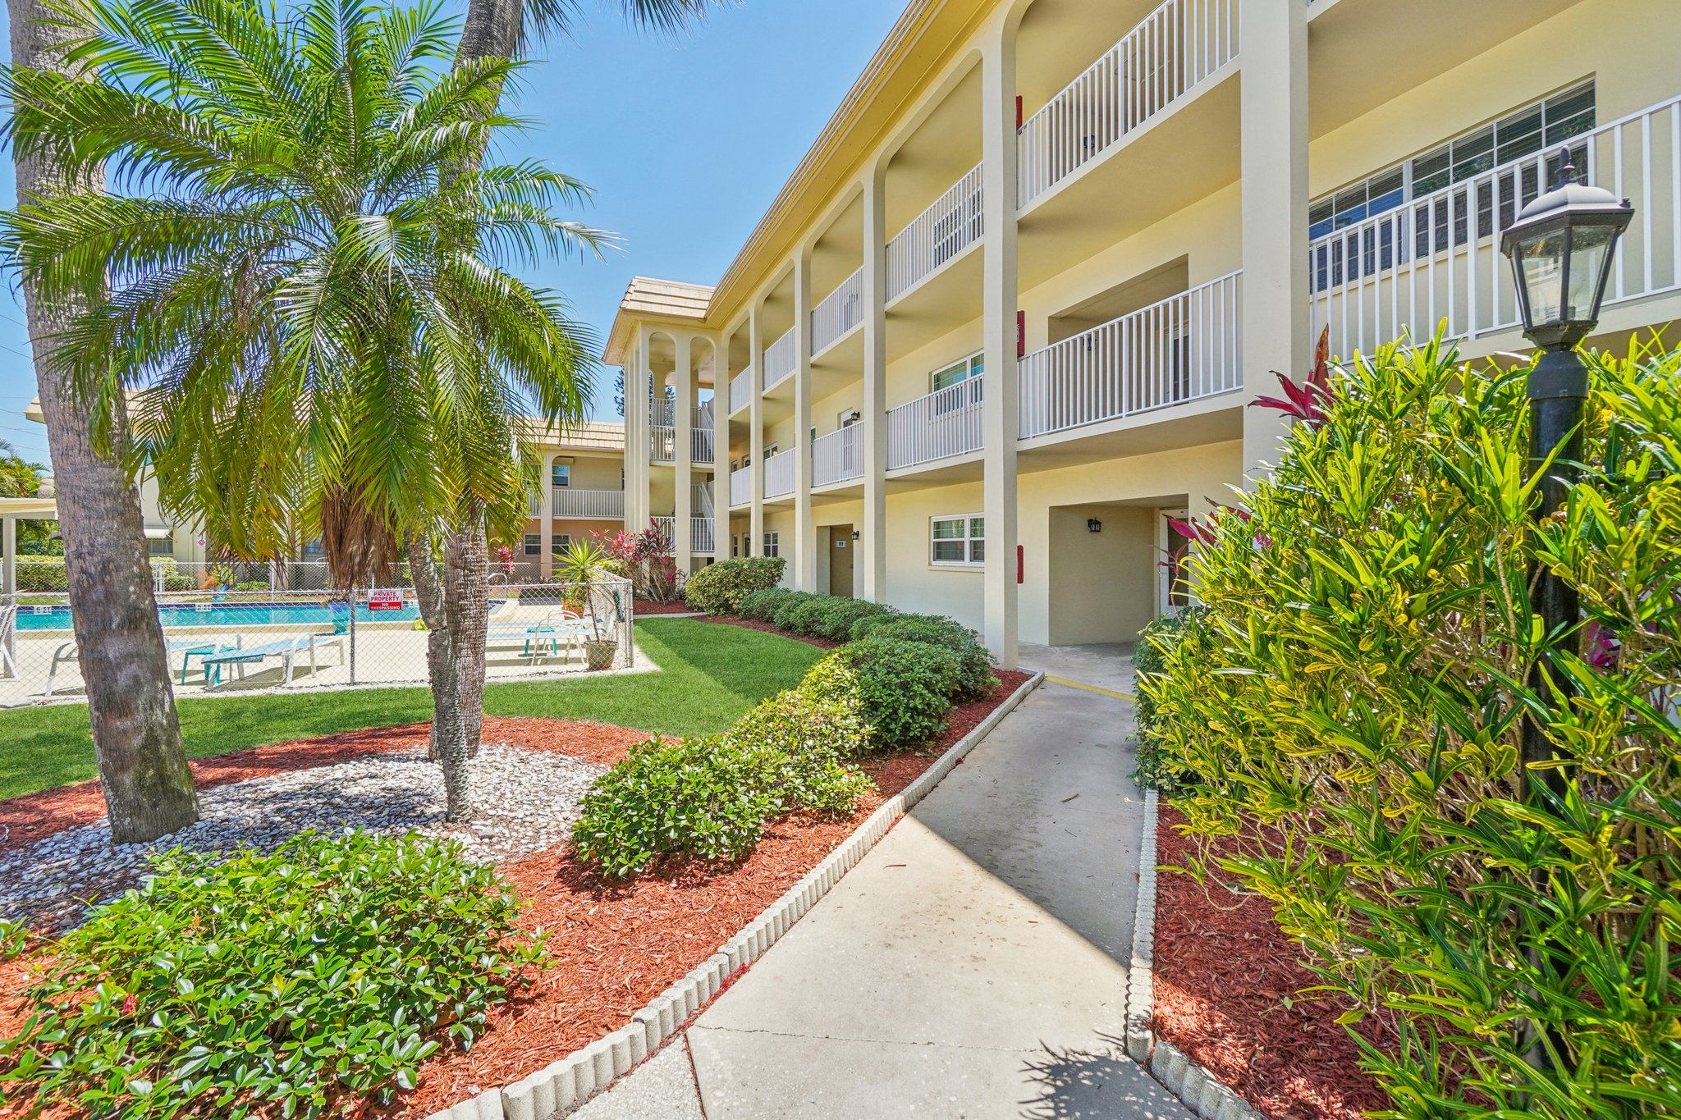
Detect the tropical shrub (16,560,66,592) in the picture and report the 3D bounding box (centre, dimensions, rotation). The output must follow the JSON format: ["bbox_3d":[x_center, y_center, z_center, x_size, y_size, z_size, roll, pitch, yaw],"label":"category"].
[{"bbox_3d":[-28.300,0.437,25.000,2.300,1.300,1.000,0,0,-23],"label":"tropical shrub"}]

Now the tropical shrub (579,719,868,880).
[{"bbox_3d":[-0.600,1.149,3.850,0.900,0.490,1.450,0,1,41],"label":"tropical shrub"}]

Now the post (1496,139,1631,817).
[{"bbox_3d":[1.575,0.250,1.550,0.210,2.330,0.210,1,0,-44],"label":"post"}]

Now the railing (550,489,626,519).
[{"bbox_3d":[-9.880,-2.110,27.750,2.950,1.180,1.200,0,0,-23],"label":"railing"}]

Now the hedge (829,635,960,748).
[{"bbox_3d":[0.480,1.024,5.950,1.050,0.700,1.150,0,1,26],"label":"hedge"}]

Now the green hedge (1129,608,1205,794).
[{"bbox_3d":[2.430,0.885,4.750,0.950,1.000,1.200,0,1,24],"label":"green hedge"}]

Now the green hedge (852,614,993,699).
[{"bbox_3d":[0.860,0.999,7.600,1.350,0.720,1.200,0,0,-23],"label":"green hedge"}]

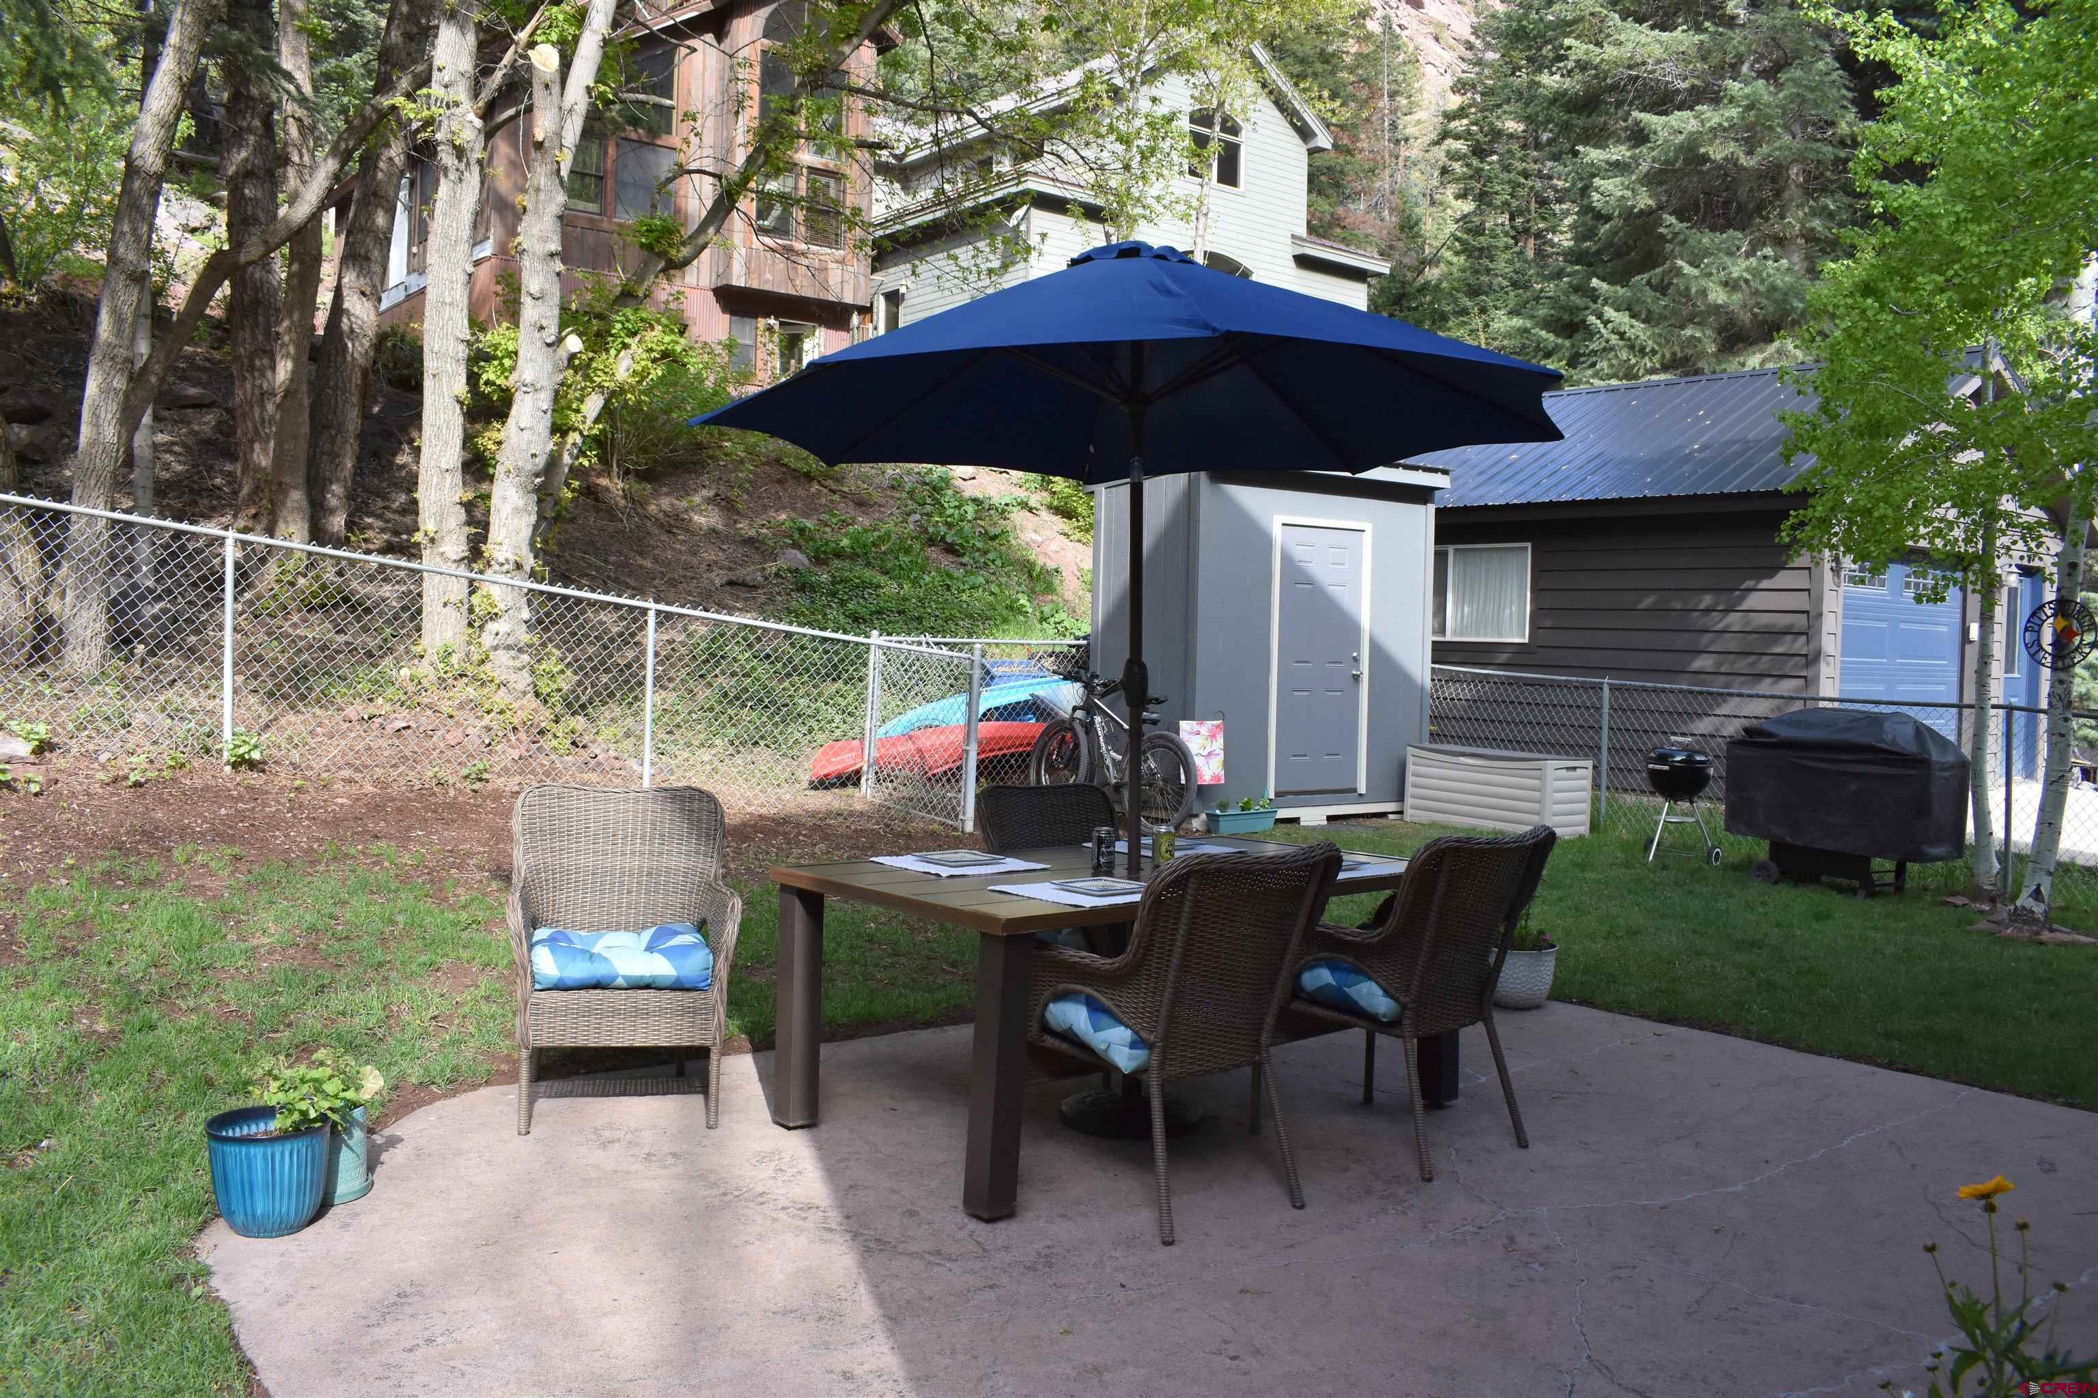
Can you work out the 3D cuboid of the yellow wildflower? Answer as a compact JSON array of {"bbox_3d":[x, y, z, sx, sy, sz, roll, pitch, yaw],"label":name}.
[{"bbox_3d":[1.012,0.530,1.700,0.055,0.022,0.055,2,2,17],"label":"yellow wildflower"}]

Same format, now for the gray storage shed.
[{"bbox_3d":[1.731,-0.434,12.528,2.626,2.734,1.392,0,3,-35],"label":"gray storage shed"}]

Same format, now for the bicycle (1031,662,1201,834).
[{"bbox_3d":[0.440,0.350,11.650,0.700,1.100,1.860,-1,3,-38],"label":"bicycle"}]

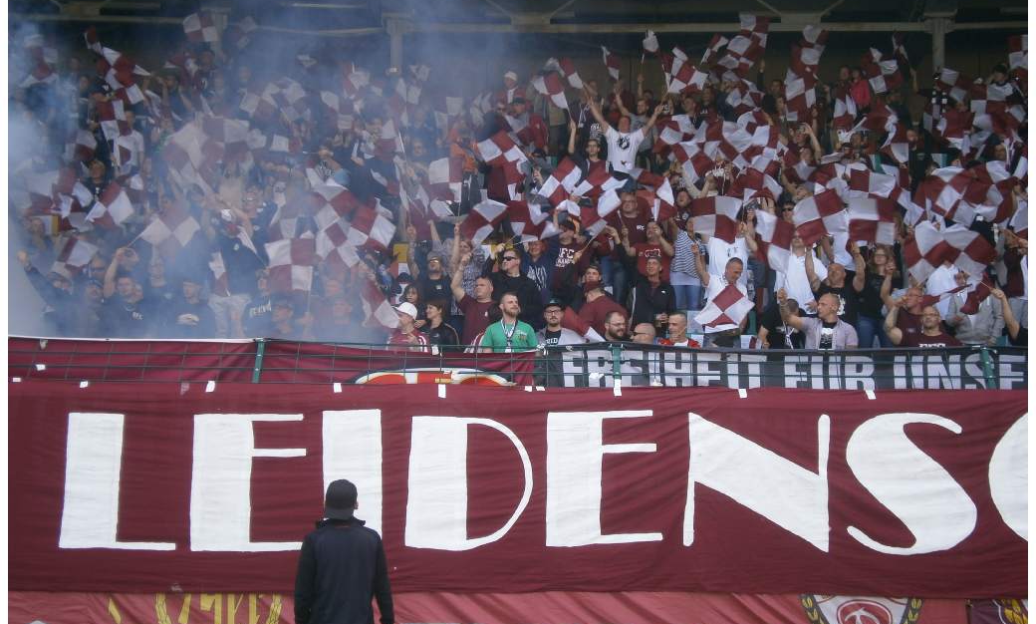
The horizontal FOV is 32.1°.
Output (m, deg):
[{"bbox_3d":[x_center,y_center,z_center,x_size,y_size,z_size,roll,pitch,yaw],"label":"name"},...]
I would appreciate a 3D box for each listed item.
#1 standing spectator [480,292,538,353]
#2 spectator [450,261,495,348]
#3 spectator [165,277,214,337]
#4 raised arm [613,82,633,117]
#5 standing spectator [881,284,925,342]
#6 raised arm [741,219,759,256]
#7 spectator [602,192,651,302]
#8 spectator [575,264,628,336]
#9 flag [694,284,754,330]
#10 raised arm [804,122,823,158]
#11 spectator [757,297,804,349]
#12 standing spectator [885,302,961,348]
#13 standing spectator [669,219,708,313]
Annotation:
[{"bbox_3d":[-0.078,0.713,16.422,0.550,1.790,0.340,1,-5,-6],"label":"standing spectator"},{"bbox_3d":[-0.393,0.469,17.016,0.580,1.920,0.360,-1,-5,15],"label":"spectator"},{"bbox_3d":[-3.120,0.550,17.023,0.530,1.760,0.360,0,-5,5],"label":"spectator"},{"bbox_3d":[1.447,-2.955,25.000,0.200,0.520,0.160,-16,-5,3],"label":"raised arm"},{"bbox_3d":[3.744,0.623,17.404,0.520,1.770,0.450,-1,-6,8],"label":"standing spectator"},{"bbox_3d":[2.327,-0.743,18.000,0.190,0.410,0.190,0,-5,0],"label":"raised arm"},{"bbox_3d":[1.140,-0.379,18.722,0.570,1.800,0.380,0,-5,5],"label":"spectator"},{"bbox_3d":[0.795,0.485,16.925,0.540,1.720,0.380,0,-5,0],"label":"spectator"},{"bbox_3d":[2.011,-0.053,17.500,0.560,0.430,0.200,0,-6,0],"label":"flag"},{"bbox_3d":[3.645,-2.108,22.200,0.250,0.470,0.220,0,-6,0],"label":"raised arm"},{"bbox_3d":[2.536,0.732,17.213,0.550,1.750,0.400,-1,-6,18],"label":"spectator"},{"bbox_3d":[3.806,0.790,16.794,0.680,1.770,0.450,-2,-7,16],"label":"standing spectator"},{"bbox_3d":[1.863,-0.211,19.716,0.460,1.680,0.360,2,-6,-12],"label":"standing spectator"}]

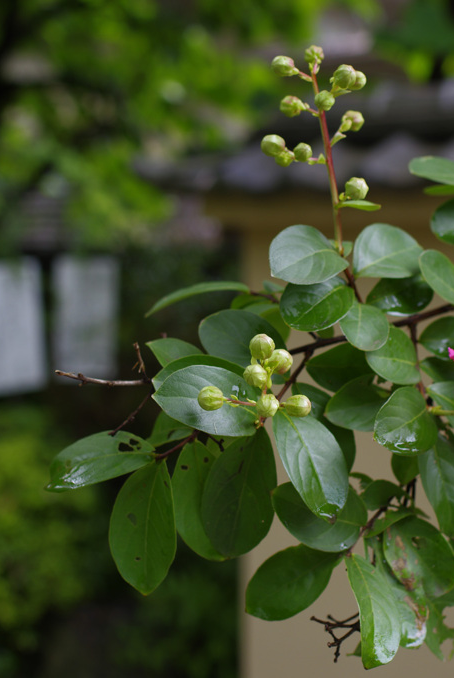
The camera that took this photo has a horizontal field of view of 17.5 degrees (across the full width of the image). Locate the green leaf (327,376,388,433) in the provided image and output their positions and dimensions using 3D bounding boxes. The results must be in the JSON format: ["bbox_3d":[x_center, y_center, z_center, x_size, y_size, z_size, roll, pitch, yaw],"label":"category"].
[{"bbox_3d":[0.060,0.030,0.674,0.032,0.026,0.007,-17,-25,-2],"label":"green leaf"}]

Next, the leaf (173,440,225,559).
[{"bbox_3d":[-0.010,0.065,0.590,0.023,0.050,0.007,-14,0,3],"label":"leaf"}]

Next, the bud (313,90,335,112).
[{"bbox_3d":[0.038,-0.092,0.570,0.008,0.008,0.009,0,-24,0],"label":"bud"}]

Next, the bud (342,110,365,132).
[{"bbox_3d":[0.056,-0.097,0.655,0.009,0.011,0.009,28,6,0],"label":"bud"}]

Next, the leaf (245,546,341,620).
[{"bbox_3d":[0.028,0.100,0.600,0.045,0.025,0.006,-29,-30,-13],"label":"leaf"}]

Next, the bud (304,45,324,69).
[{"bbox_3d":[0.039,-0.127,0.664,0.009,0.010,0.009,-5,-32,-3],"label":"bud"}]

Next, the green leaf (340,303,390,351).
[{"bbox_3d":[0.058,-0.005,0.626,0.020,0.025,0.007,-7,-30,-4],"label":"green leaf"}]

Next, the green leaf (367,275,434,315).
[{"bbox_3d":[0.070,-0.020,0.595,0.027,0.021,0.007,-16,-49,21],"label":"green leaf"}]

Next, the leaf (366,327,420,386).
[{"bbox_3d":[0.072,0.007,0.637,0.024,0.025,0.007,16,-15,24],"label":"leaf"}]

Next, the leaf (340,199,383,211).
[{"bbox_3d":[0.050,-0.050,0.548,0.016,0.004,0.008,5,14,11],"label":"leaf"}]

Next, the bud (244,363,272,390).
[{"bbox_3d":[0.013,0.016,0.644,0.011,0.011,0.012,2,6,17],"label":"bud"}]

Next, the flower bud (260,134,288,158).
[{"bbox_3d":[0.018,-0.075,0.575,0.010,0.009,0.009,36,-14,-21],"label":"flower bud"}]

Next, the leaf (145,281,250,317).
[{"bbox_3d":[-0.014,-0.019,0.706,0.050,0.010,0.024,-13,7,0],"label":"leaf"}]

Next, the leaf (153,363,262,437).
[{"bbox_3d":[-0.009,0.026,0.621,0.047,0.033,0.009,11,-28,13],"label":"leaf"}]

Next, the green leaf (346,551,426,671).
[{"bbox_3d":[0.061,0.106,0.572,0.024,0.046,0.010,-13,-19,-11],"label":"green leaf"}]

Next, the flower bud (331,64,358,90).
[{"bbox_3d":[0.052,-0.116,0.654,0.011,0.011,0.011,4,-39,-5],"label":"flower bud"}]

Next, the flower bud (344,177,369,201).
[{"bbox_3d":[0.051,-0.059,0.580,0.009,0.010,0.009,23,18,-8],"label":"flower bud"}]

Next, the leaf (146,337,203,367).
[{"bbox_3d":[-0.015,0.010,0.568,0.035,0.018,0.007,30,-20,-8],"label":"leaf"}]

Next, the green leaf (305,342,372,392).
[{"bbox_3d":[0.056,0.013,0.700,0.045,0.030,0.009,3,-21,-6],"label":"green leaf"}]

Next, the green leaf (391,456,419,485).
[{"bbox_3d":[0.078,0.053,0.640,0.015,0.020,0.006,-20,-25,19],"label":"green leaf"}]

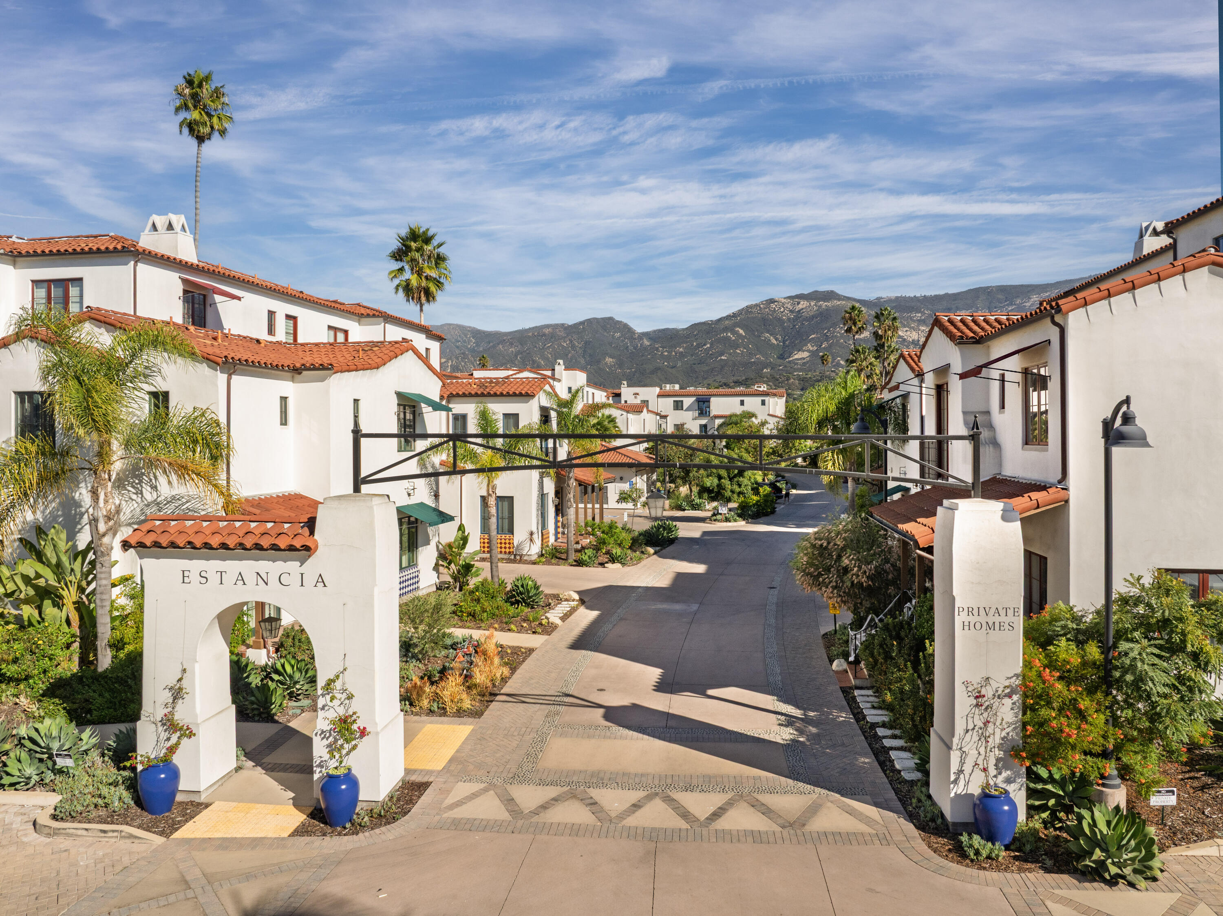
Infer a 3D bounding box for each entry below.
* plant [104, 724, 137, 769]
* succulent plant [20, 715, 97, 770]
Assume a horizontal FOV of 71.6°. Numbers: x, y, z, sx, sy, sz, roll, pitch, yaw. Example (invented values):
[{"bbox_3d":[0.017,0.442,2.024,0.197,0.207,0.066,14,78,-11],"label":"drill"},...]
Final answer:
[{"bbox_3d":[-7.324,4.347,12.700,0.680,0.680,0.680,0,1,5],"label":"plant"},{"bbox_3d":[-9.120,4.609,14.024,1.000,0.750,1.000,0,0,0],"label":"succulent plant"}]

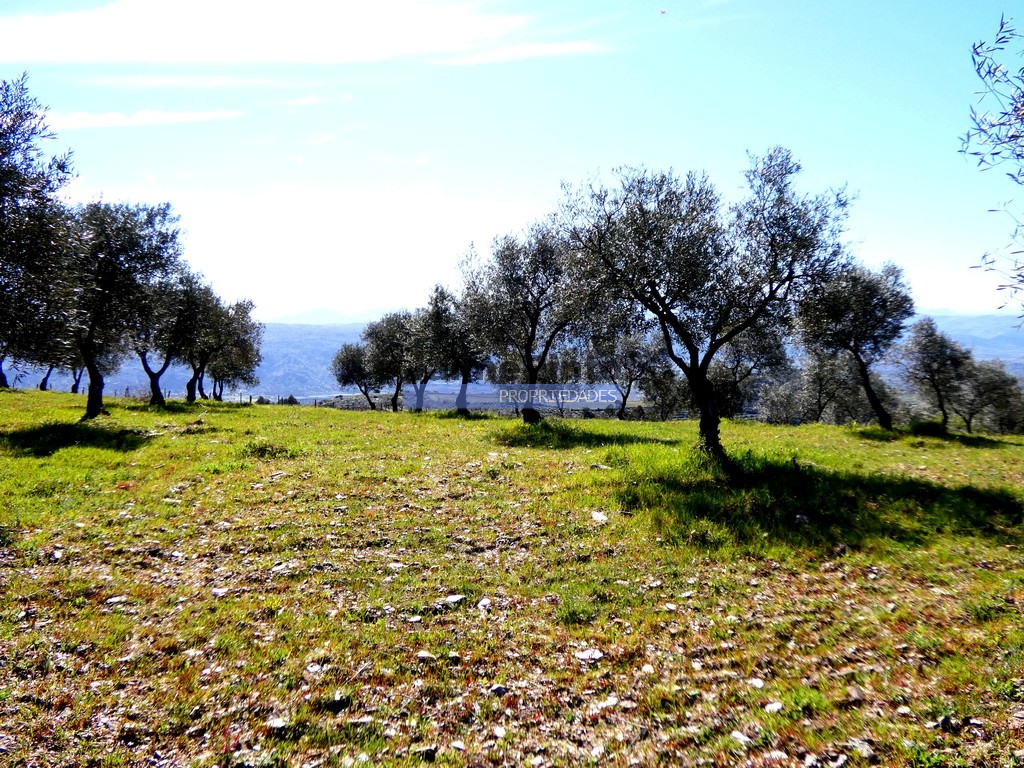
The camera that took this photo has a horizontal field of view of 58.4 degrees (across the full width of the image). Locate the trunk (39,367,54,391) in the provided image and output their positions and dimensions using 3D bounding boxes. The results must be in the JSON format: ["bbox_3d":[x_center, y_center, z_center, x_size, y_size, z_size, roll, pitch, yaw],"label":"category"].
[{"bbox_3d":[-23.351,-0.276,46.000,0.803,1.204,0.500,0,3,0],"label":"trunk"}]

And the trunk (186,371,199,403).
[{"bbox_3d":[-12.020,0.094,34.500,0.451,1.204,0.420,0,3,0],"label":"trunk"}]

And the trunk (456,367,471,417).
[{"bbox_3d":[-1.402,0.217,26.500,0.405,1.445,0.380,0,2,0],"label":"trunk"}]

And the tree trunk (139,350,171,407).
[{"bbox_3d":[-10.526,-0.162,27.000,0.942,1.649,0.600,0,3,0],"label":"tree trunk"}]

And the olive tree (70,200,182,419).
[{"bbox_3d":[-8.065,-1.499,18.700,2.610,4.405,2.600,0,3,0],"label":"olive tree"}]

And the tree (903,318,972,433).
[{"bbox_3d":[14.351,-0.355,31.000,2.434,3.854,2.400,0,3,0],"label":"tree"}]

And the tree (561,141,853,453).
[{"bbox_3d":[2.673,-1.079,12.600,3.902,4.315,3.600,0,2,0],"label":"tree"}]

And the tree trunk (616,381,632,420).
[{"bbox_3d":[4.601,0.675,37.500,0.654,1.636,0.450,0,2,0],"label":"tree trunk"}]

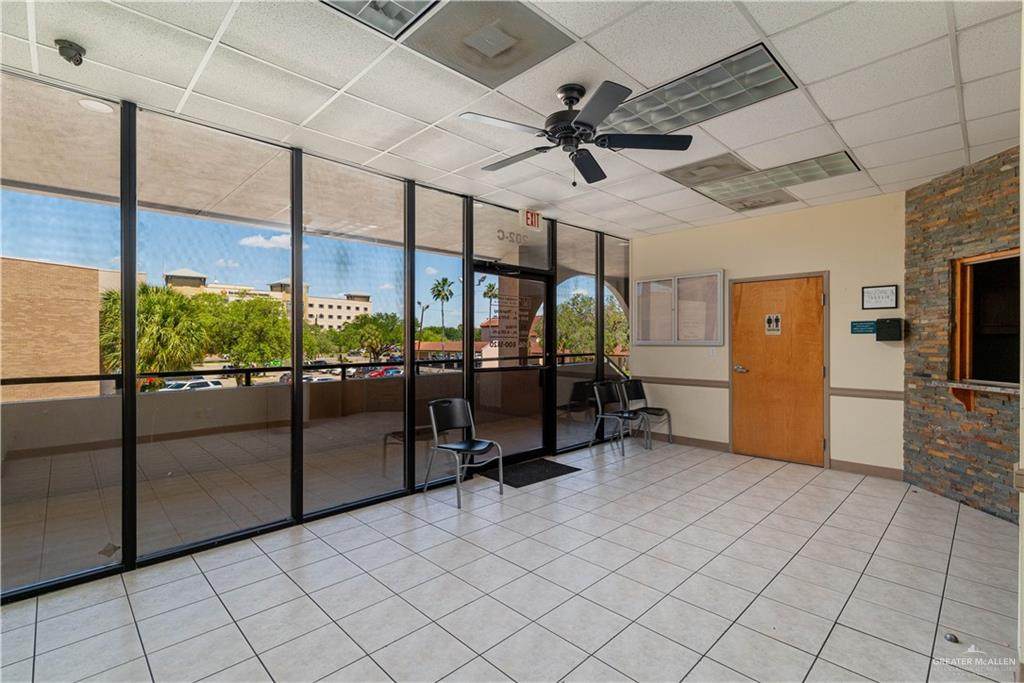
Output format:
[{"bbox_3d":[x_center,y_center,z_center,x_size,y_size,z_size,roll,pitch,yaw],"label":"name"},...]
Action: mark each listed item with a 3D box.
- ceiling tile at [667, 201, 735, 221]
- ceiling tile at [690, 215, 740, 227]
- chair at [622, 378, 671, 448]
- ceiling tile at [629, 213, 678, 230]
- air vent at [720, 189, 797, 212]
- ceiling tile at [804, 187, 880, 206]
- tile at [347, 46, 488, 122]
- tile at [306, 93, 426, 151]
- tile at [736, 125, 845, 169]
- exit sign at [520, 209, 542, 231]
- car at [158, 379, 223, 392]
[{"bbox_3d":[2.138,-1.465,5.151,0.617,0.025,0.610,-1,1,-44],"label":"ceiling tile"},{"bbox_3d":[2.426,-1.444,5.409,0.270,0.020,0.600,0,1,-44],"label":"ceiling tile"},{"bbox_3d":[1.704,0.925,5.961,0.500,0.810,0.580,-1,1,-44],"label":"chair"},{"bbox_3d":[1.689,-1.459,5.556,0.605,0.020,0.605,0,0,-44],"label":"ceiling tile"},{"bbox_3d":[2.541,-1.449,4.675,0.605,0.030,0.605,0,0,-44],"label":"air vent"},{"bbox_3d":[3.314,-1.461,4.590,0.302,0.025,0.610,-1,1,-44],"label":"ceiling tile"},{"bbox_3d":[-0.537,-1.442,2.589,0.606,0.020,0.606,0,0,-44],"label":"tile"},{"bbox_3d":[-0.960,-1.429,3.008,0.605,0.020,0.605,0,0,-44],"label":"tile"},{"bbox_3d":[2.071,-1.428,3.372,0.600,0.020,0.600,0,1,-44],"label":"tile"},{"bbox_3d":[0.220,-1.350,5.066,0.310,0.195,0.055,-1,1,-44],"label":"exit sign"},{"bbox_3d":[-27.178,4.111,38.008,1.950,1.760,4.900,0,1,27],"label":"car"}]

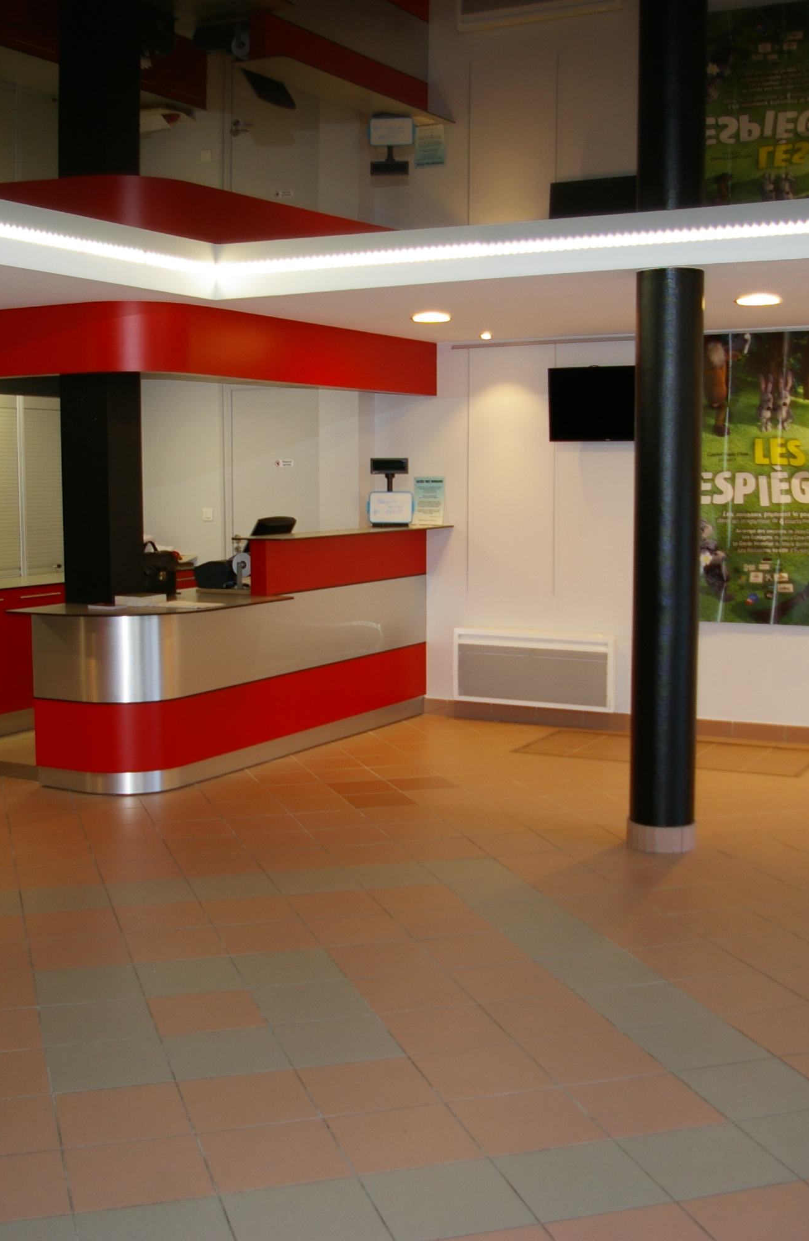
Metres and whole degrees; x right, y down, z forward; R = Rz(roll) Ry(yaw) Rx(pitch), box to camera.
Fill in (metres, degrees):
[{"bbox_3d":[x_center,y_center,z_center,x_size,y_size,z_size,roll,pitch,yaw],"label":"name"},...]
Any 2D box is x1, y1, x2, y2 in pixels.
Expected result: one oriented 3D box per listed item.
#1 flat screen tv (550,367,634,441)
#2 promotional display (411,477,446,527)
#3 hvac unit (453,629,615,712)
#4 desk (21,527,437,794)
[{"bbox_3d":[1.178,-1.237,7.939,0.720,0.417,0.080,3,6,25],"label":"flat screen tv"},{"bbox_3d":[0.160,-0.722,8.481,0.205,0.292,0.060,3,6,25],"label":"promotional display"},{"bbox_3d":[0.764,0.296,8.324,0.981,0.434,0.110,3,6,25],"label":"hvac unit"},{"bbox_3d":[-0.743,0.096,7.443,0.890,1.168,2.933,3,6,25],"label":"desk"}]

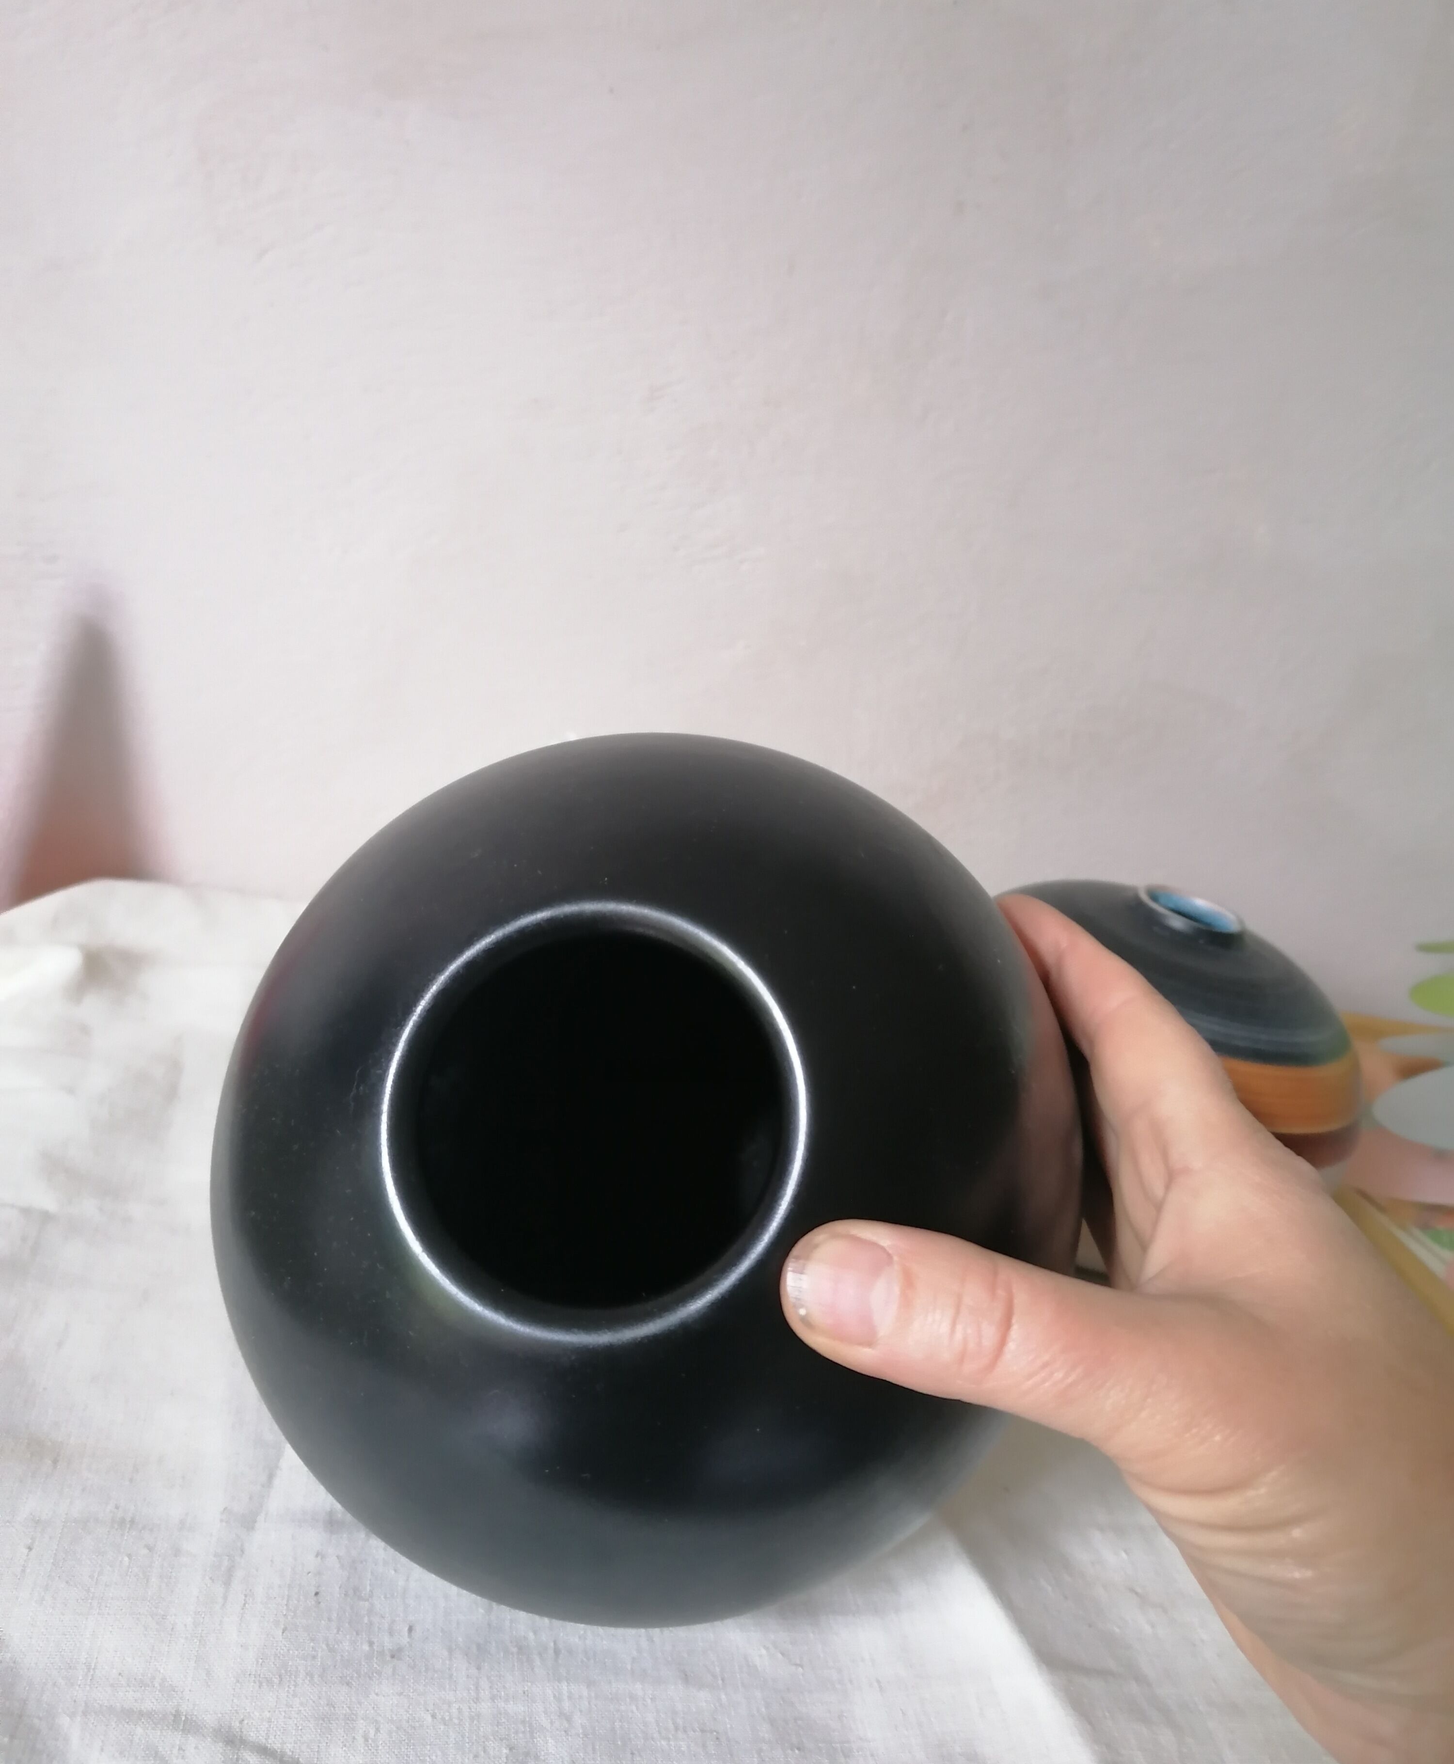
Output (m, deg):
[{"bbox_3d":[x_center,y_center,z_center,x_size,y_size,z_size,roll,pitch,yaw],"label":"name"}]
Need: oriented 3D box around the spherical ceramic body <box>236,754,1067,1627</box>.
[{"bbox_3d":[-0.013,0.050,0.276,0.154,0.154,0.139,0,-15,7],"label":"spherical ceramic body"}]

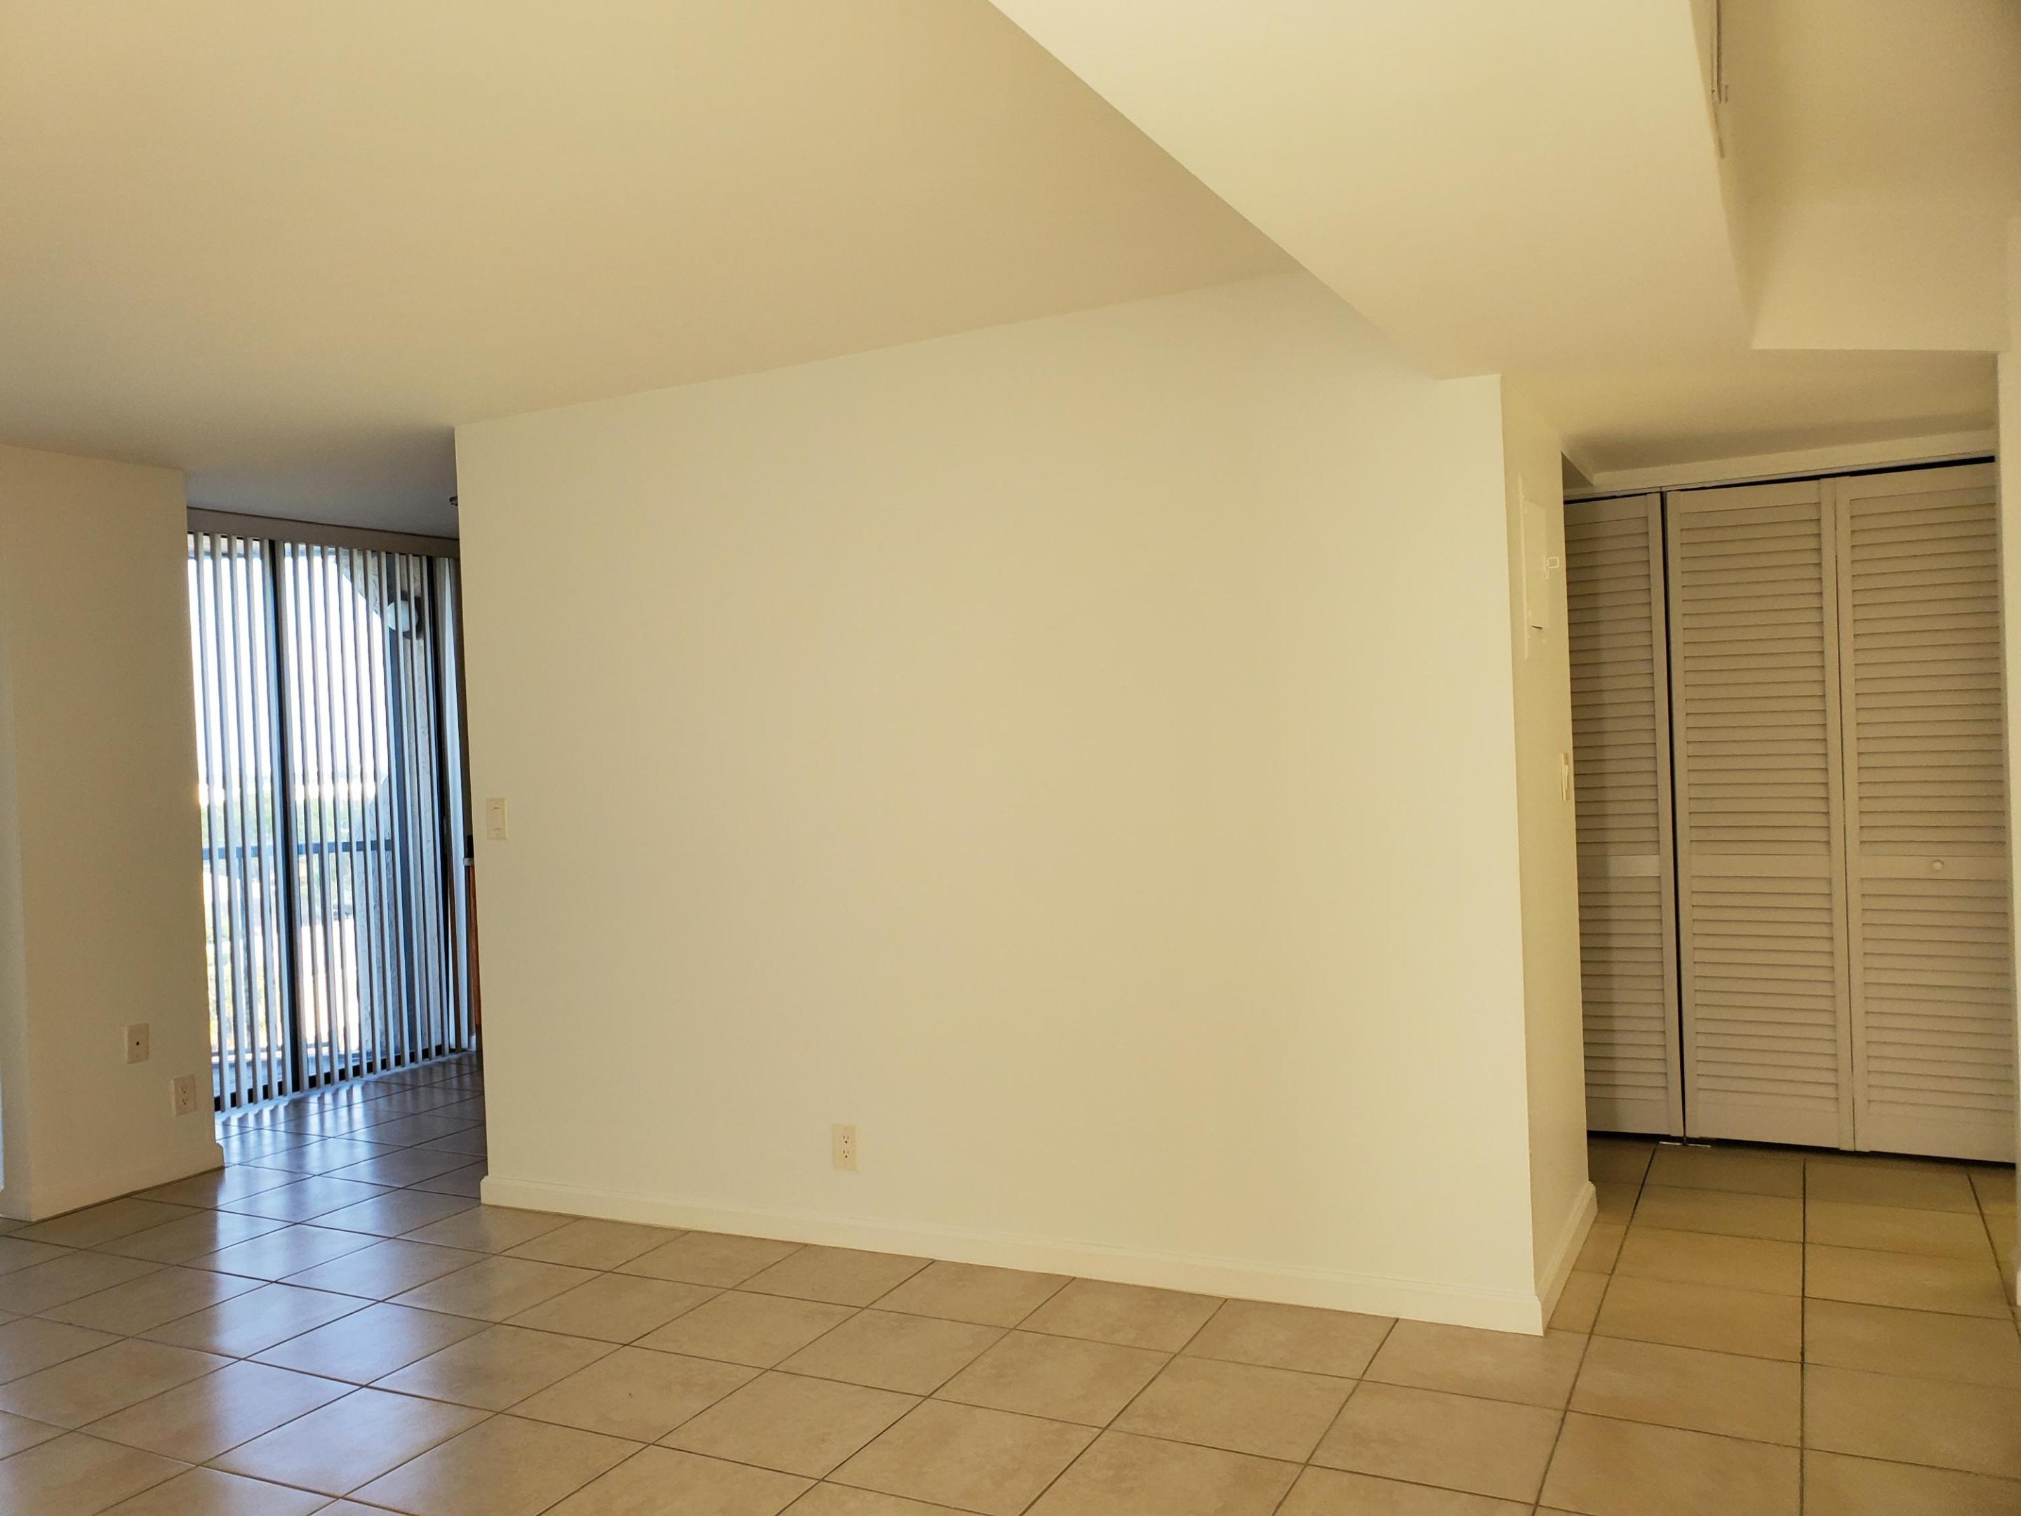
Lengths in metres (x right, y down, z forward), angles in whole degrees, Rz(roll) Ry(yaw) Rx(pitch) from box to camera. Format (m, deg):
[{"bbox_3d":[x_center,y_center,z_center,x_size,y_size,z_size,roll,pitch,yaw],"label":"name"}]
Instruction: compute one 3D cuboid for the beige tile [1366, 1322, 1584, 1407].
[{"bbox_3d":[1.014,1.301,3.273,0.407,0.011,0.395,-2,0,27],"label":"beige tile"}]

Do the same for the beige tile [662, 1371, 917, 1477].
[{"bbox_3d":[-0.439,1.346,3.071,0.400,0.010,0.392,-2,0,27],"label":"beige tile"}]

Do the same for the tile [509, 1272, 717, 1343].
[{"bbox_3d":[-0.989,1.379,3.814,0.402,0.012,0.402,-2,0,27],"label":"tile"}]

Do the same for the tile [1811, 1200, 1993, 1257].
[{"bbox_3d":[2.331,1.246,4.001,0.403,0.010,0.403,-2,0,27],"label":"tile"}]

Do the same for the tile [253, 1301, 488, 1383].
[{"bbox_3d":[-1.524,1.399,3.629,0.403,0.010,0.403,-2,0,27],"label":"tile"}]

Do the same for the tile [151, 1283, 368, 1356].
[{"bbox_3d":[-1.895,1.421,3.829,0.402,0.012,0.402,-2,0,27],"label":"tile"}]

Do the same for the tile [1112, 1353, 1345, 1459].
[{"bbox_3d":[0.462,1.324,3.096,0.403,0.010,0.403,-2,0,27],"label":"tile"}]

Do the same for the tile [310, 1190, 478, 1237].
[{"bbox_3d":[-1.889,1.407,4.688,0.403,0.010,0.403,-2,0,27],"label":"tile"}]

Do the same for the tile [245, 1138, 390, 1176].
[{"bbox_3d":[-2.438,1.424,5.410,0.400,0.010,0.392,-2,0,27],"label":"tile"}]

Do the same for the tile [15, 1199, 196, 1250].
[{"bbox_3d":[-2.785,1.443,4.697,0.400,0.010,0.392,-2,0,27],"label":"tile"}]

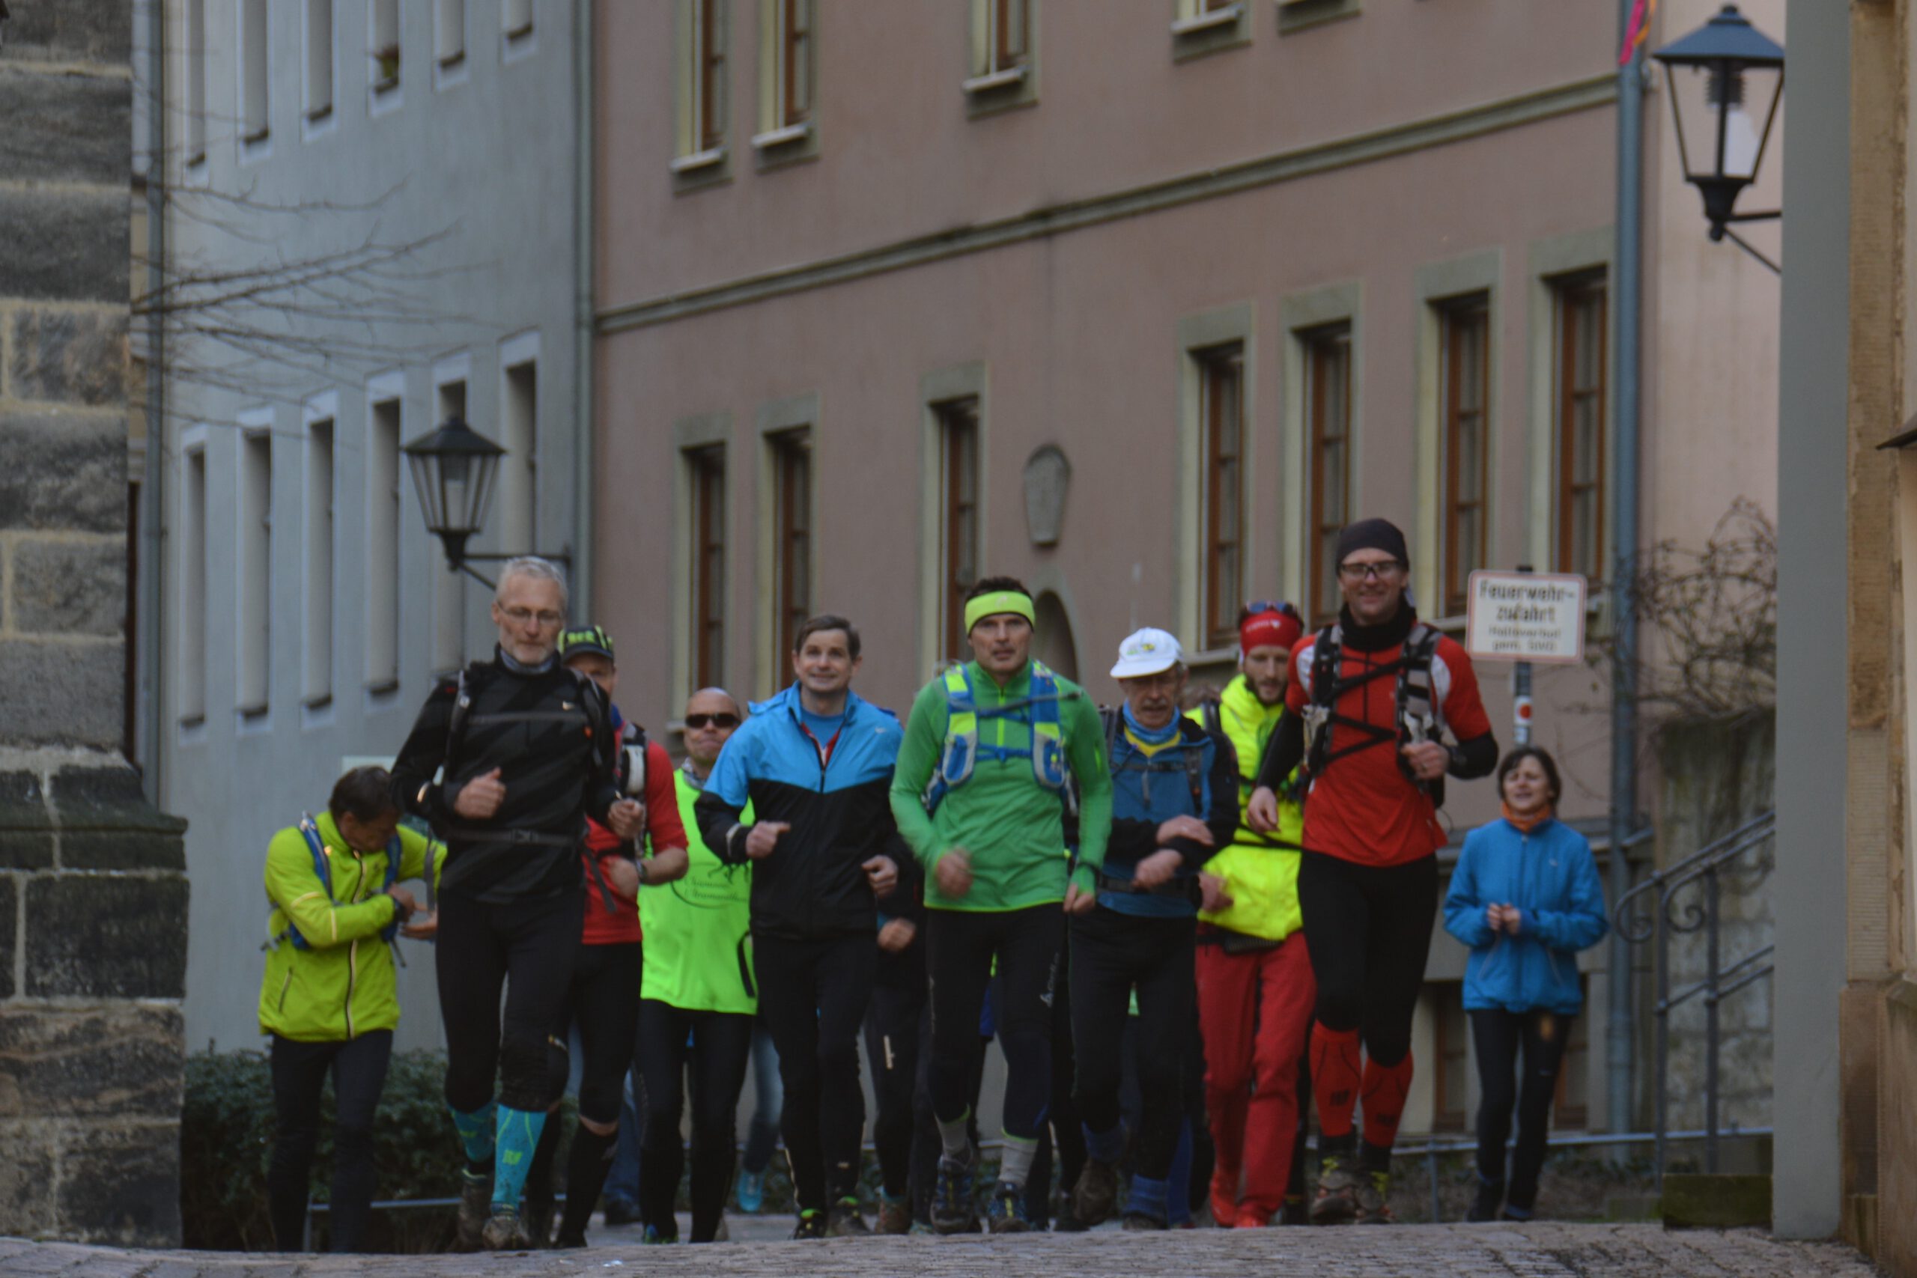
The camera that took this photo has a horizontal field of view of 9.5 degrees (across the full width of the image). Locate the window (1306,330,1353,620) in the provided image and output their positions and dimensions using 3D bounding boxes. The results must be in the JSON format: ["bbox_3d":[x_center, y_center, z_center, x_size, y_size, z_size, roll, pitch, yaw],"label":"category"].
[{"bbox_3d":[1.960,-0.852,60.600,0.140,1.650,0.840,2,-3,-20],"label":"window"}]

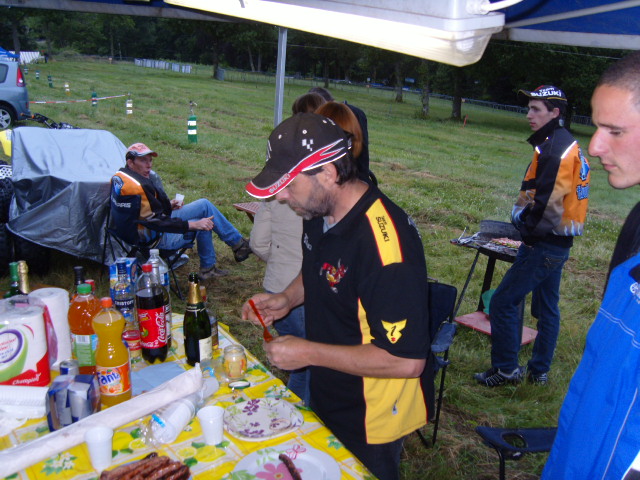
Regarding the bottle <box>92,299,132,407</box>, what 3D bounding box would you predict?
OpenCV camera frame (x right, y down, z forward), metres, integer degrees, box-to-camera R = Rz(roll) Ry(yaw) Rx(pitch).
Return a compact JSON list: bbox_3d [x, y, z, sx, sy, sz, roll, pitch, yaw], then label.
[{"bbox_3d":[-0.577,0.308,1.800,0.092,0.315,0.092,-3,12,-9],"label":"bottle"}]

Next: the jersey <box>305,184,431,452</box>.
[{"bbox_3d":[0.120,0.163,1.820,0.330,0.660,0.470,-5,13,-17],"label":"jersey"}]

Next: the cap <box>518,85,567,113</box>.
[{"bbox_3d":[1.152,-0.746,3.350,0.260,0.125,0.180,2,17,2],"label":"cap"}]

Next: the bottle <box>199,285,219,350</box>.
[{"bbox_3d":[-0.396,0.261,2.228,0.080,0.220,0.080,-5,13,-17],"label":"bottle"}]

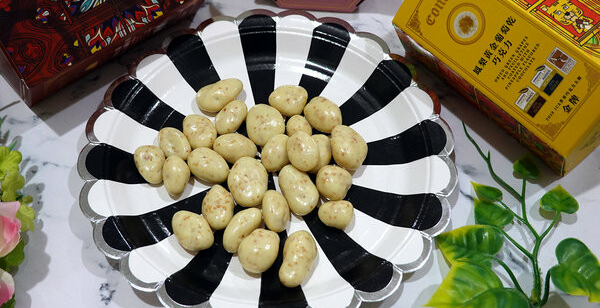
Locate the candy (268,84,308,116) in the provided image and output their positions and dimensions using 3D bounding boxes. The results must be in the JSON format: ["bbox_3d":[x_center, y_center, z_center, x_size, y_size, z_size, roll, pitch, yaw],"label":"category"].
[{"bbox_3d":[-0.007,-0.031,0.395,0.024,0.017,0.018,-9,58,-7],"label":"candy"}]

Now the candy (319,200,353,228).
[{"bbox_3d":[0.022,0.035,0.398,0.021,0.015,0.017,4,57,1],"label":"candy"}]

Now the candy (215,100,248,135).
[{"bbox_3d":[-0.045,-0.024,0.436,0.017,0.016,0.029,25,60,15],"label":"candy"}]

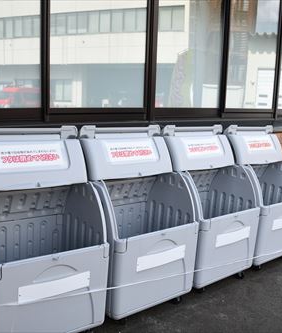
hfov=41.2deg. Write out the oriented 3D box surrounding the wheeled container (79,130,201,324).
[{"bbox_3d":[-0.056,0.375,2.833,0.750,1.335,0.660,-6,13,-36],"label":"wheeled container"}]

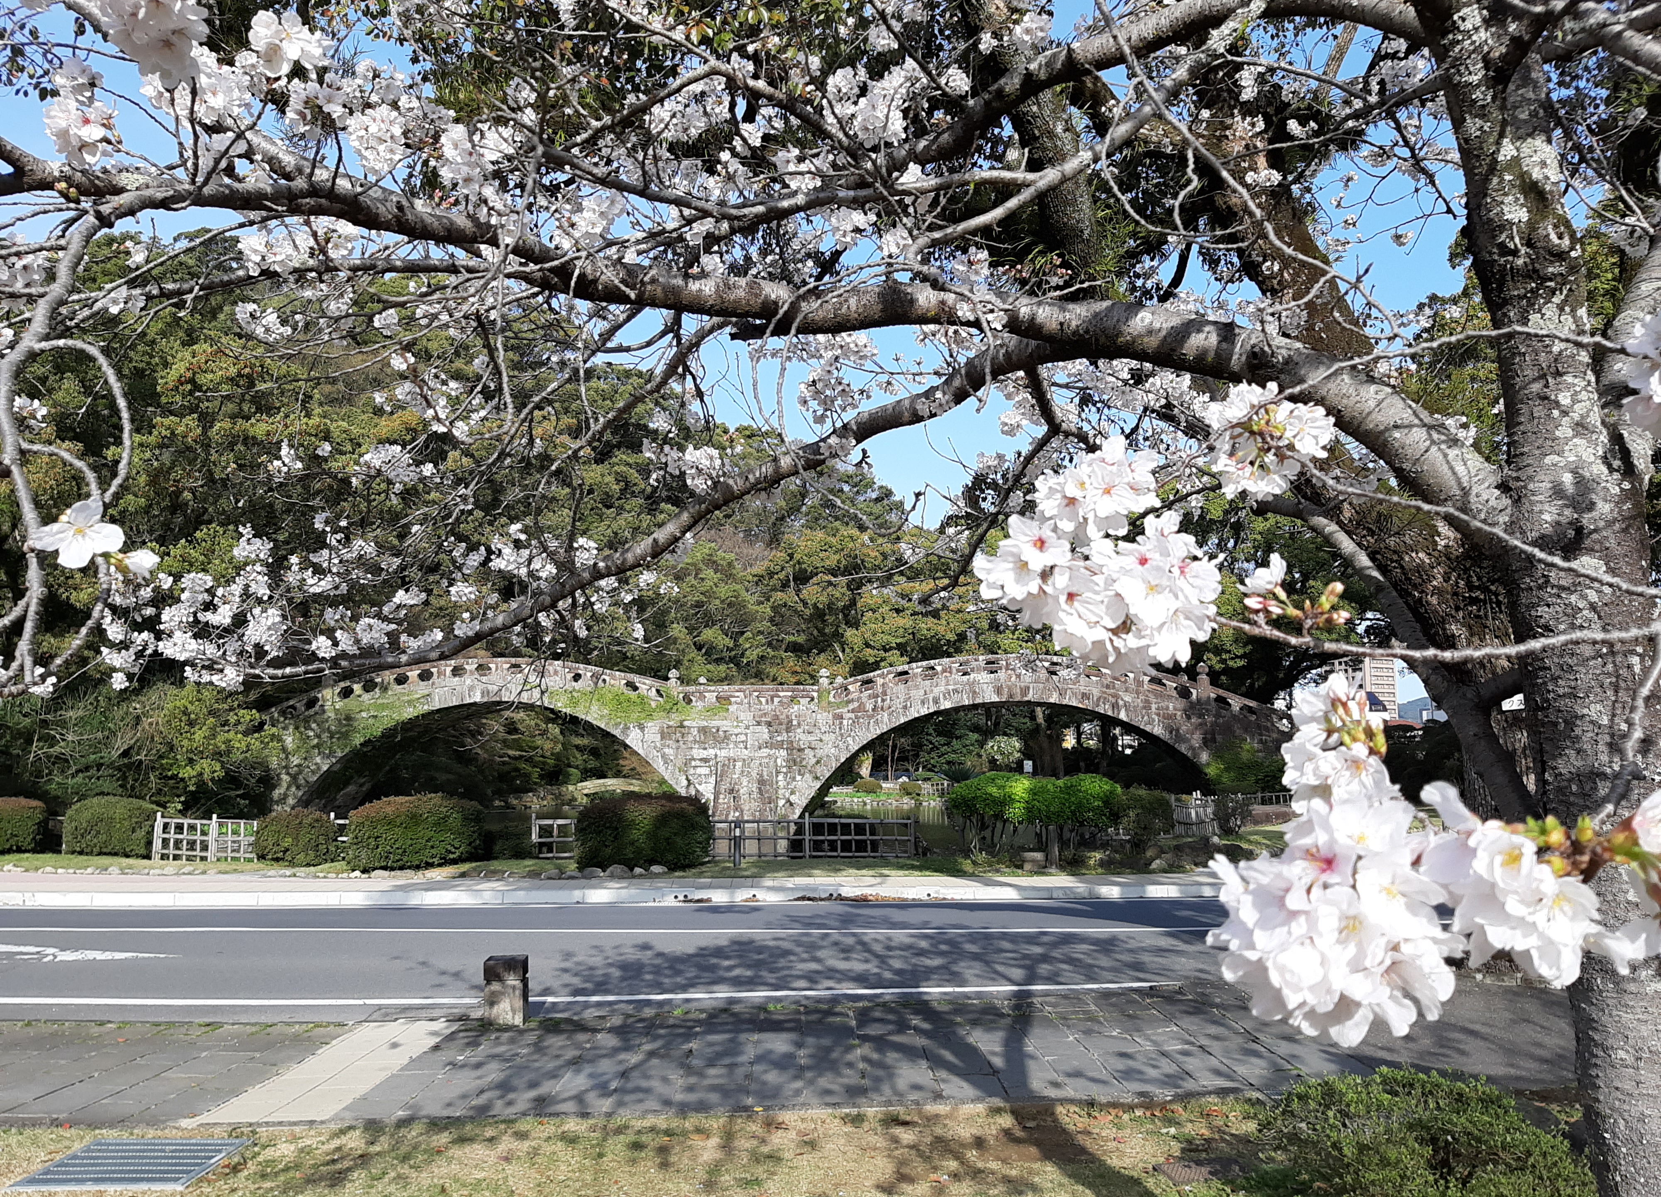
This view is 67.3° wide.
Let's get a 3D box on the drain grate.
[{"bbox_3d":[-2.775,2.278,4.998,0.670,0.050,0.650,0,-7,0],"label":"drain grate"}]

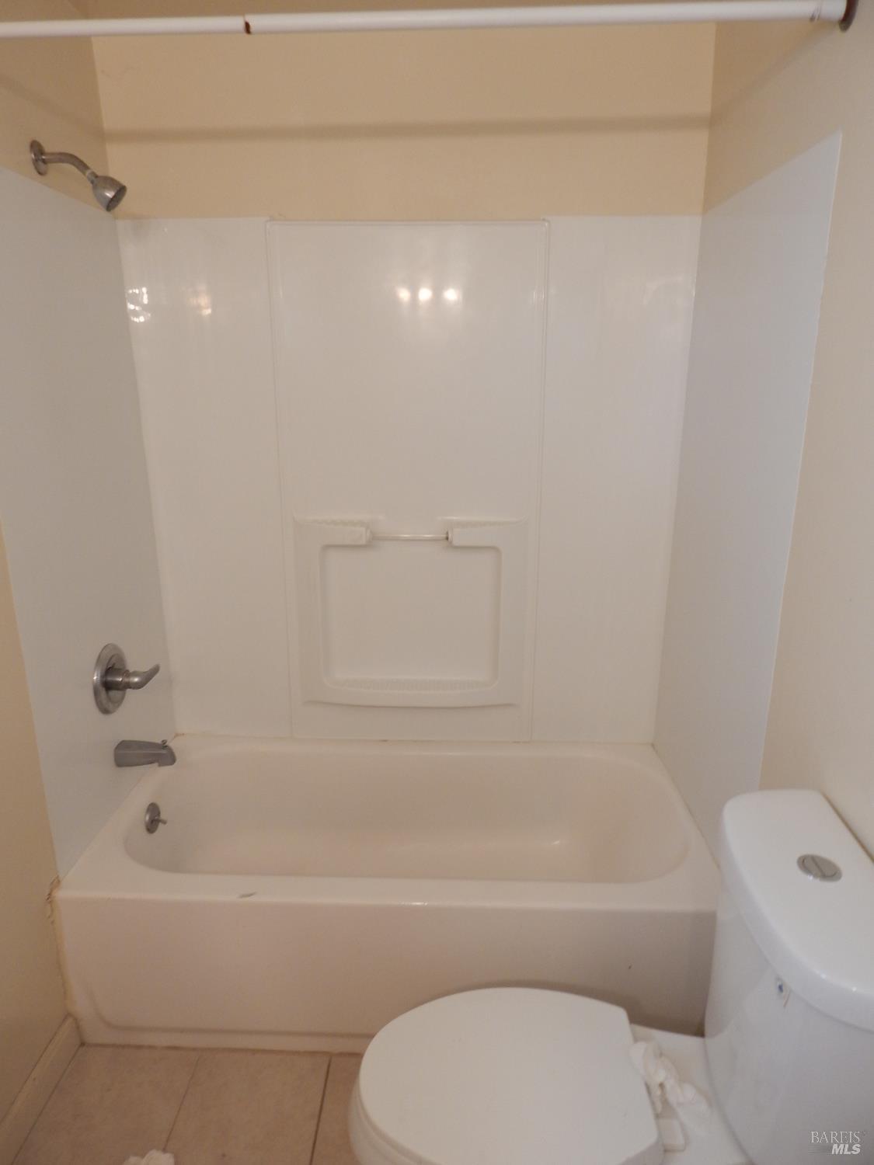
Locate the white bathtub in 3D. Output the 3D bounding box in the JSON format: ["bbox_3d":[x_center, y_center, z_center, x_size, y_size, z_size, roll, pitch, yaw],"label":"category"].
[{"bbox_3d":[-0.095,0.807,2.050,1.524,0.425,0.752,1,16,2],"label":"white bathtub"}]

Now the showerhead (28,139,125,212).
[{"bbox_3d":[-0.760,-0.873,1.594,0.185,0.140,0.070,1,16,2],"label":"showerhead"}]

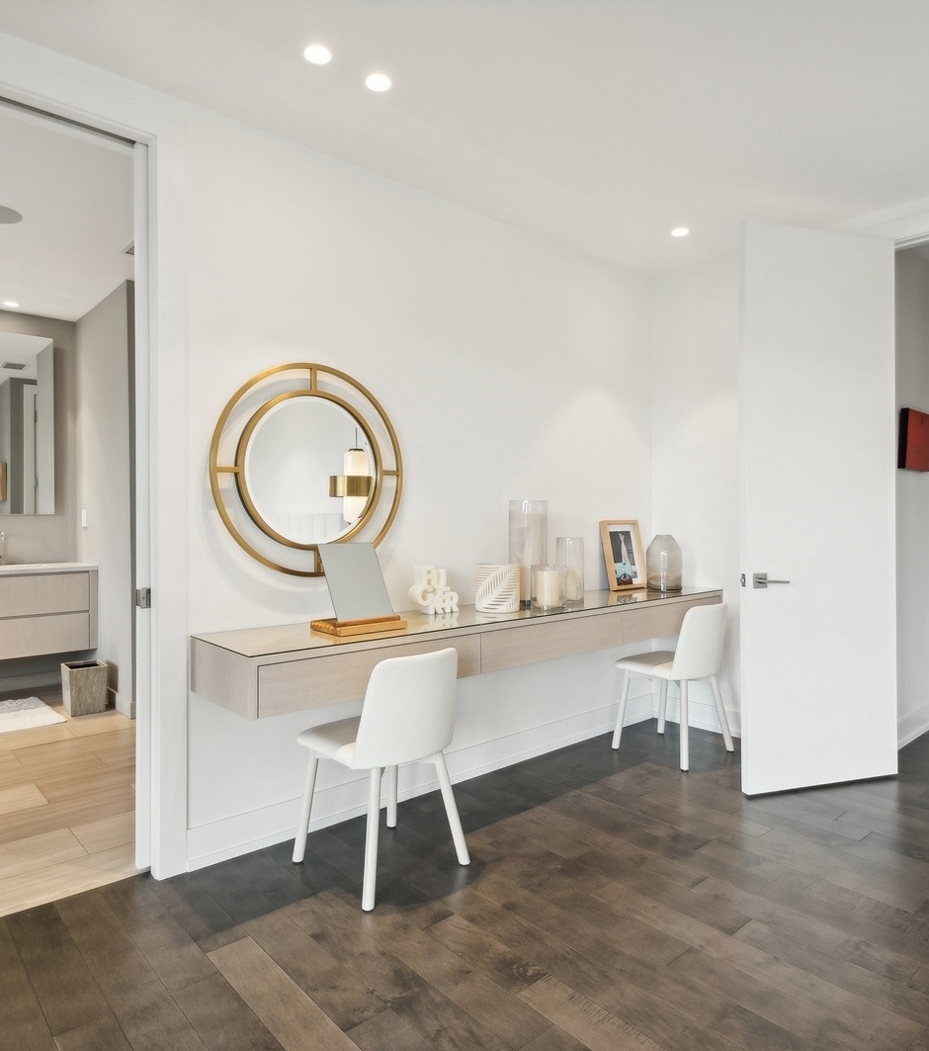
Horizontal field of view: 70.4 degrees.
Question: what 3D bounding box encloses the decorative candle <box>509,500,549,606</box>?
[{"bbox_3d":[0.297,0.127,3.114,0.180,0.493,0.180,0,0,0],"label":"decorative candle"}]

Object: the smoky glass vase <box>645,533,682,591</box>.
[{"bbox_3d":[1.145,0.209,3.763,0.197,0.323,0.197,0,0,-40],"label":"smoky glass vase"}]

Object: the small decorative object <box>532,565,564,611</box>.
[{"bbox_3d":[0.371,0.277,2.937,0.145,0.189,0.145,0,0,0],"label":"small decorative object"}]

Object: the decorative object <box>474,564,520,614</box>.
[{"bbox_3d":[0.149,0.270,2.882,0.186,0.203,0.186,0,0,0],"label":"decorative object"}]

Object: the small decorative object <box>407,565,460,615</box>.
[{"bbox_3d":[-0.124,0.271,2.812,0.191,0.205,0.104,0,0,-40],"label":"small decorative object"}]

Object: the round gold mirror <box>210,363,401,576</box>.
[{"bbox_3d":[-0.568,-0.209,2.502,0.789,0.789,0.041,0,0,-40],"label":"round gold mirror"}]

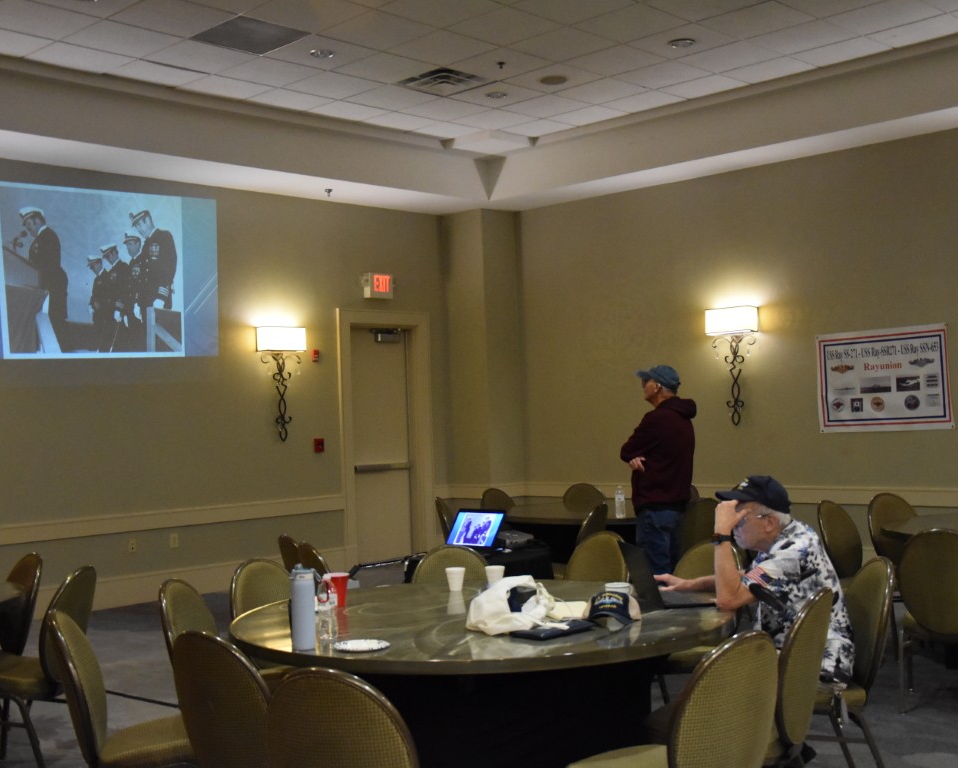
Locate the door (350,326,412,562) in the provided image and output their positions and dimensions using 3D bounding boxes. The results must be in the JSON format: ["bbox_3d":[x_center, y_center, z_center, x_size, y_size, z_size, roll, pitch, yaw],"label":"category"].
[{"bbox_3d":[-0.979,0.619,12.533,0.060,2.390,0.840,-3,-2,44],"label":"door"}]

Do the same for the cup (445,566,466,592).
[{"bbox_3d":[-0.097,0.819,5.224,0.081,0.091,0.081,-2,-2,0],"label":"cup"}]

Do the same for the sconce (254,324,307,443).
[{"bbox_3d":[-1.806,0.004,11.476,0.130,1.057,0.480,-3,-2,44],"label":"sconce"}]

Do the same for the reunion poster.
[{"bbox_3d":[3.438,-0.029,10.643,1.185,0.870,0.015,-4,-2,44],"label":"reunion poster"}]

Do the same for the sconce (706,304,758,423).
[{"bbox_3d":[2.279,-0.153,11.142,0.460,1.060,0.150,-4,-2,44],"label":"sconce"}]

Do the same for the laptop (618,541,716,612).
[{"bbox_3d":[0.714,0.703,4.663,0.295,0.220,0.325,-2,-1,-12],"label":"laptop"}]

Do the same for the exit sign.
[{"bbox_3d":[-1.007,-0.981,12.554,0.095,0.262,0.325,-4,-2,44],"label":"exit sign"}]

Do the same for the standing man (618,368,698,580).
[{"bbox_3d":[1.186,0.774,8.130,0.420,1.785,0.540,-3,-2,24],"label":"standing man"}]

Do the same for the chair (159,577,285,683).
[{"bbox_3d":[-0.919,1.202,4.815,0.610,0.890,0.470,-3,-2,17],"label":"chair"}]

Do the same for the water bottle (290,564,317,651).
[{"bbox_3d":[-0.554,0.702,3.935,0.080,0.268,0.077,-2,-1,-8],"label":"water bottle"}]

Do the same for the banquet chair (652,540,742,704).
[{"bbox_3d":[0.886,1.120,5.346,0.560,0.865,0.460,-1,-2,-44],"label":"banquet chair"}]

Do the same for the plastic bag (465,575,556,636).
[{"bbox_3d":[0.099,0.715,4.071,0.300,0.166,0.240,-2,-2,1],"label":"plastic bag"}]

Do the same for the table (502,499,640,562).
[{"bbox_3d":[1.028,1.289,9.145,1.800,0.750,1.800,-3,-2,44],"label":"table"}]

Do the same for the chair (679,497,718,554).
[{"bbox_3d":[1.431,1.194,8.444,0.455,0.875,0.550,-1,-2,-25],"label":"chair"}]

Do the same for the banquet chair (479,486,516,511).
[{"bbox_3d":[0.306,1.323,10.553,0.470,0.890,0.610,-1,-2,-37],"label":"banquet chair"}]

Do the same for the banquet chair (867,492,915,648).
[{"bbox_3d":[2.836,1.161,8.041,0.470,0.890,0.610,-1,-2,-25],"label":"banquet chair"}]

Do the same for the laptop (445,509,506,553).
[{"bbox_3d":[-0.096,0.806,6.811,0.365,0.225,0.365,-4,-2,44],"label":"laptop"}]

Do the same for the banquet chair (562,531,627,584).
[{"bbox_3d":[0.453,1.152,5.899,0.460,0.865,0.560,-4,-2,42],"label":"banquet chair"}]

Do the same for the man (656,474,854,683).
[{"bbox_3d":[1.065,0.958,4.693,0.760,1.230,0.560,-2,-2,-5],"label":"man"}]

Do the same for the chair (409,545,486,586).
[{"bbox_3d":[-0.070,1.159,5.447,0.460,0.865,0.560,-2,-2,-9],"label":"chair"}]

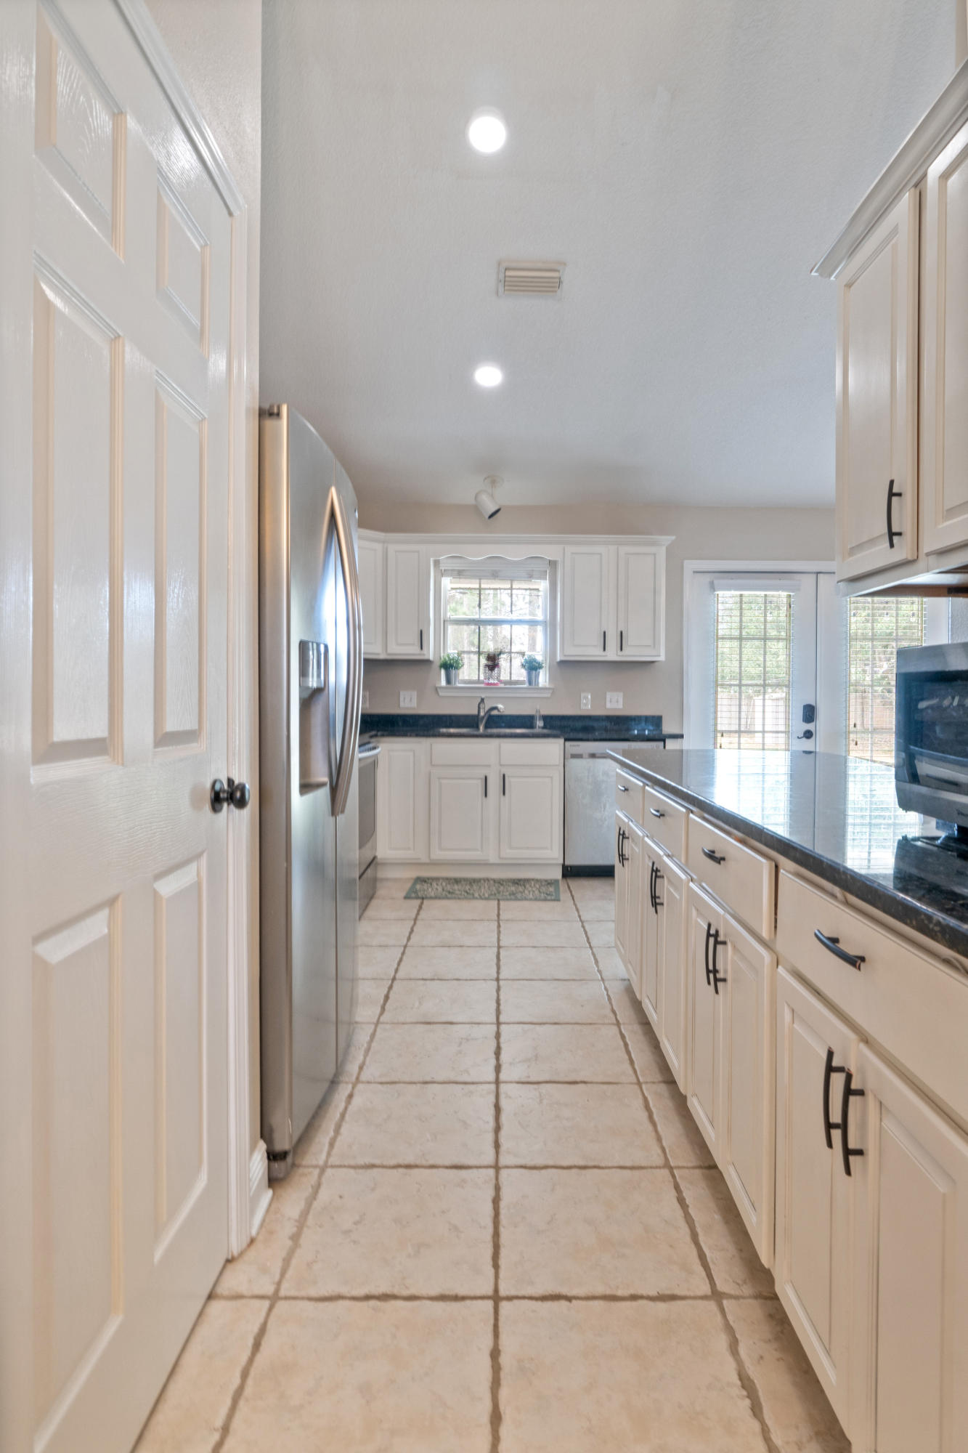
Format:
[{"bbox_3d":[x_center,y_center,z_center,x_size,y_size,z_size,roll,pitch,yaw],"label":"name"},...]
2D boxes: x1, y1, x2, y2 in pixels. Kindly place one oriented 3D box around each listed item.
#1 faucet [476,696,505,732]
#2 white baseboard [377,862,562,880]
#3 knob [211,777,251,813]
[{"bbox_3d":[0.045,-0.080,4.780,0.080,0.240,0.210,-1,2,-37],"label":"faucet"},{"bbox_3d":[-0.088,0.893,4.490,1.140,0.100,0.020,0,2,1],"label":"white baseboard"},{"bbox_3d":[-0.491,0.134,1.410,0.066,0.066,0.066,0,2,1],"label":"knob"}]

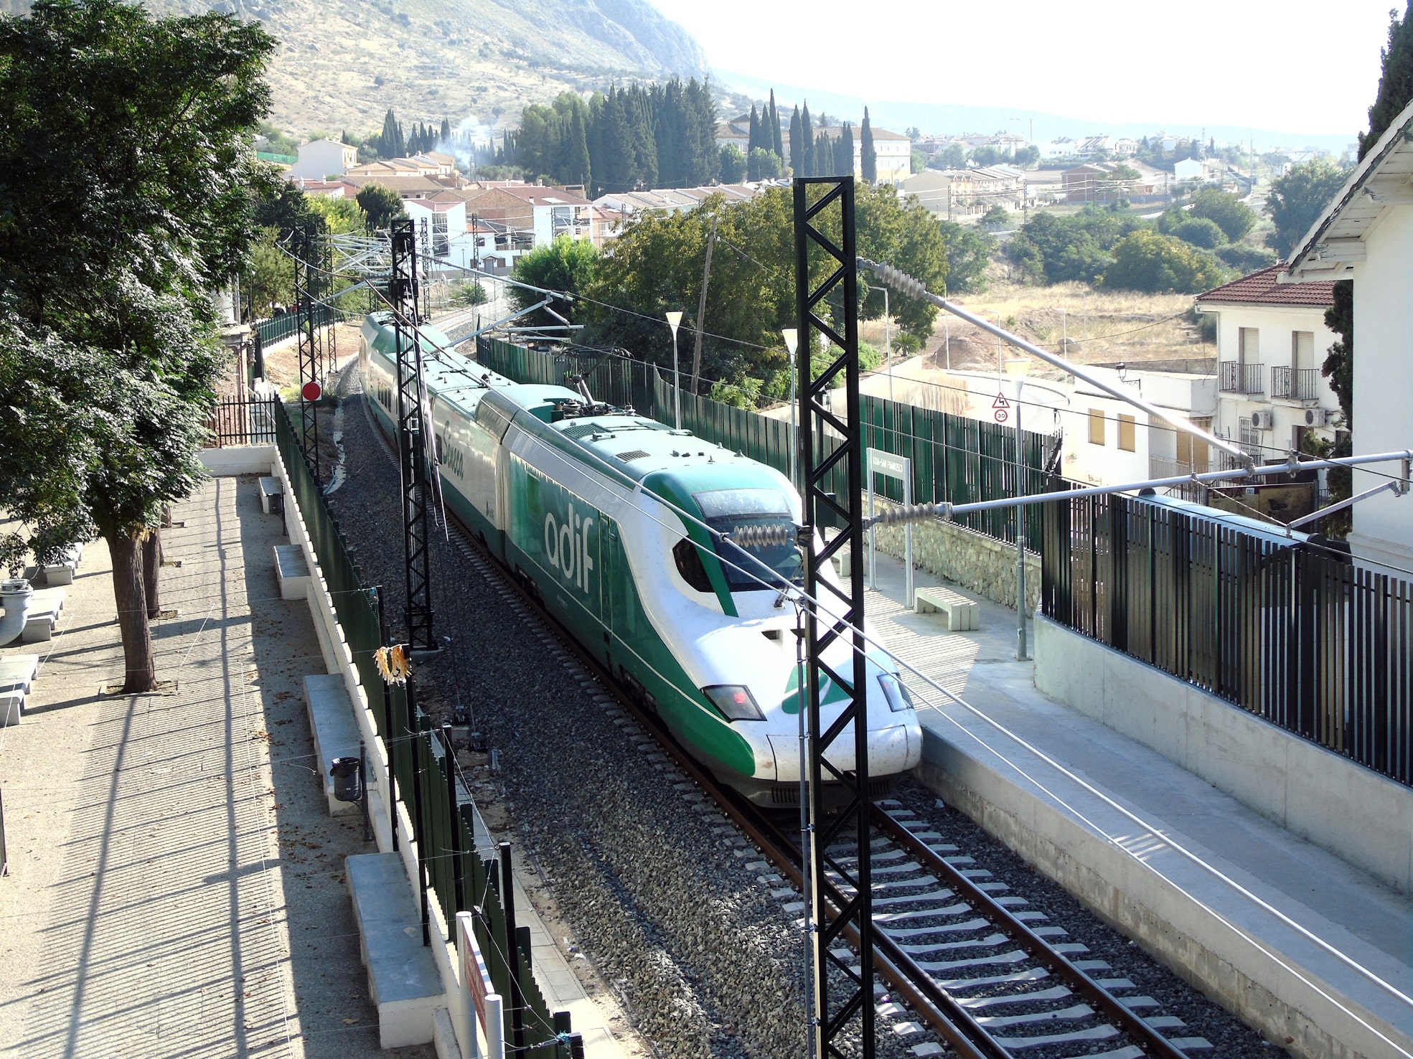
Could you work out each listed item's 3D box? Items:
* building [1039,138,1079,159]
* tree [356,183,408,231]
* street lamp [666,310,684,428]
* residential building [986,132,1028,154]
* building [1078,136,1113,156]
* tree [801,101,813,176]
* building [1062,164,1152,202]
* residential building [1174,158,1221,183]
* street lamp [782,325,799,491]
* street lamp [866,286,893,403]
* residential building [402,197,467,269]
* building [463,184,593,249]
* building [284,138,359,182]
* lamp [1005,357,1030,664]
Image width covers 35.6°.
[{"bbox_3d":[128.050,-138.345,800.000,11.500,8.000,10.000,4,10,35],"label":"building"},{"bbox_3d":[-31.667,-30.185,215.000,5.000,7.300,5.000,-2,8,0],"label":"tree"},{"bbox_3d":[-0.654,-2.789,51.323,0.400,4.580,0.400,-2,8,0],"label":"street lamp"},{"bbox_3d":[106.000,-136.300,780.000,14.000,9.000,12.000,-1,7,8],"label":"residential building"},{"bbox_3d":[141.275,-139.146,800.000,10.000,8.000,9.500,6,11,43],"label":"building"},{"bbox_3d":[20.169,-77.521,440.000,2.500,16.100,2.500,-2,8,0],"label":"tree"},{"bbox_3d":[92.100,-79.500,506.000,14.500,9.000,15.500,2,8,28],"label":"building"},{"bbox_3d":[138.600,-101.200,624.000,11.000,7.800,9.500,-8,9,-40],"label":"residential building"},{"bbox_3d":[1.820,-1.710,45.000,0.420,4.750,0.420,-2,7,0],"label":"street lamp"},{"bbox_3d":[7.252,-7.086,92.375,1.050,6.000,0.250,-1,7,5],"label":"street lamp"},{"bbox_3d":[-37.400,-40.400,303.000,9.000,10.200,10.500,-3,7,-7],"label":"residential building"},{"bbox_3d":[-24.800,-41.600,308.000,11.500,10.800,13.500,-9,10,-44],"label":"building"},{"bbox_3d":[-75.700,-72.900,435.000,11.000,8.200,10.000,0,7,14],"label":"building"},{"bbox_3d":[4.759,-0.286,33.375,0.410,4.580,0.410,-2,8,0],"label":"lamp"}]

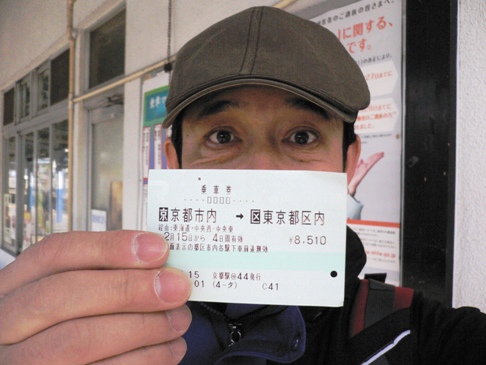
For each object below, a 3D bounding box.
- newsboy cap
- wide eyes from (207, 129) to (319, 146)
[{"bbox_3d":[0.021,-0.106,0.458,0.190,0.128,0.250,1,-4,5],"label":"newsboy cap"},{"bbox_3d":[0.016,-0.036,0.390,0.089,0.015,0.020,0,0,2],"label":"wide eyes"}]

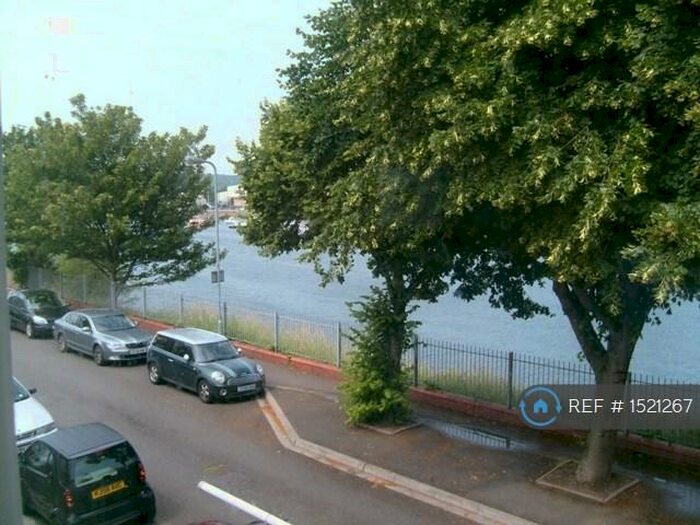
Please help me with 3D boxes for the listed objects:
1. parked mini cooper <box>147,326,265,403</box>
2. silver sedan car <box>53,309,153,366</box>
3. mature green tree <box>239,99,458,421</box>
[{"bbox_3d":[-4.030,2.746,19.564,3.820,1.430,1.683,6,8,44],"label":"parked mini cooper"},{"bbox_3d":[-8.200,2.319,23.615,4.570,1.460,1.770,6,8,44],"label":"silver sedan car"},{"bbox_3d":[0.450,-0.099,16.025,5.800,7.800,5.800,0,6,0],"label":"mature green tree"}]

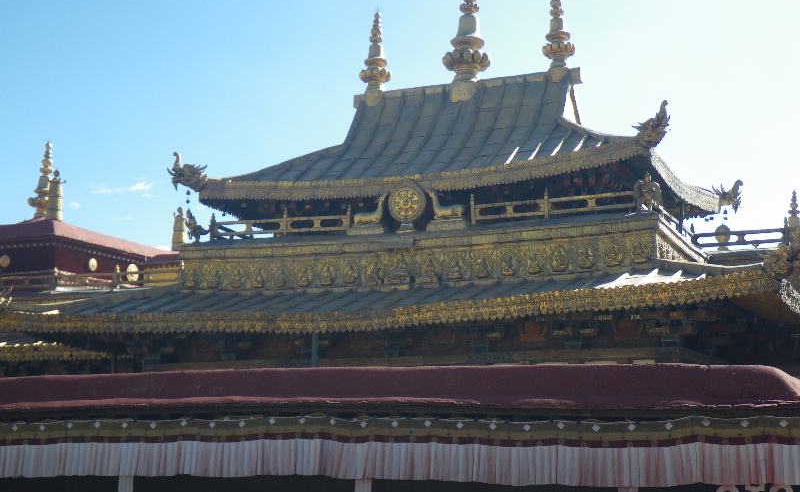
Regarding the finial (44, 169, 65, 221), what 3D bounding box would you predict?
[{"bbox_3d":[-11.059,-1.621,46.000,0.560,1.650,0.560,0,-10,0],"label":"finial"}]

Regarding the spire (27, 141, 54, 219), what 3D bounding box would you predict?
[{"bbox_3d":[-12.151,-2.217,48.500,0.880,2.650,0.880,-4,-10,21],"label":"spire"}]

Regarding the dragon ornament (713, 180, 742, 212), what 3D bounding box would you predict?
[{"bbox_3d":[8.693,-1.314,38.033,0.820,0.860,0.420,4,-11,-23],"label":"dragon ornament"}]

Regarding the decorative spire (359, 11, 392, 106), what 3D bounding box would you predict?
[{"bbox_3d":[-0.628,-4.906,37.489,0.830,2.550,0.830,0,-10,0],"label":"decorative spire"}]

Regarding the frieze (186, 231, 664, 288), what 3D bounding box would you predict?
[{"bbox_3d":[0.113,0.352,31.591,11.200,0.800,0.300,-4,-10,21],"label":"frieze"}]

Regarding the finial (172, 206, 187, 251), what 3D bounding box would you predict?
[{"bbox_3d":[-8.002,-0.635,52.000,0.500,1.630,0.500,0,-10,0],"label":"finial"}]

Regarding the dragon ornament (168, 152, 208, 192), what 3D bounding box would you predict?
[{"bbox_3d":[-5.004,-1.739,33.901,0.850,0.900,0.420,4,-11,-23],"label":"dragon ornament"}]

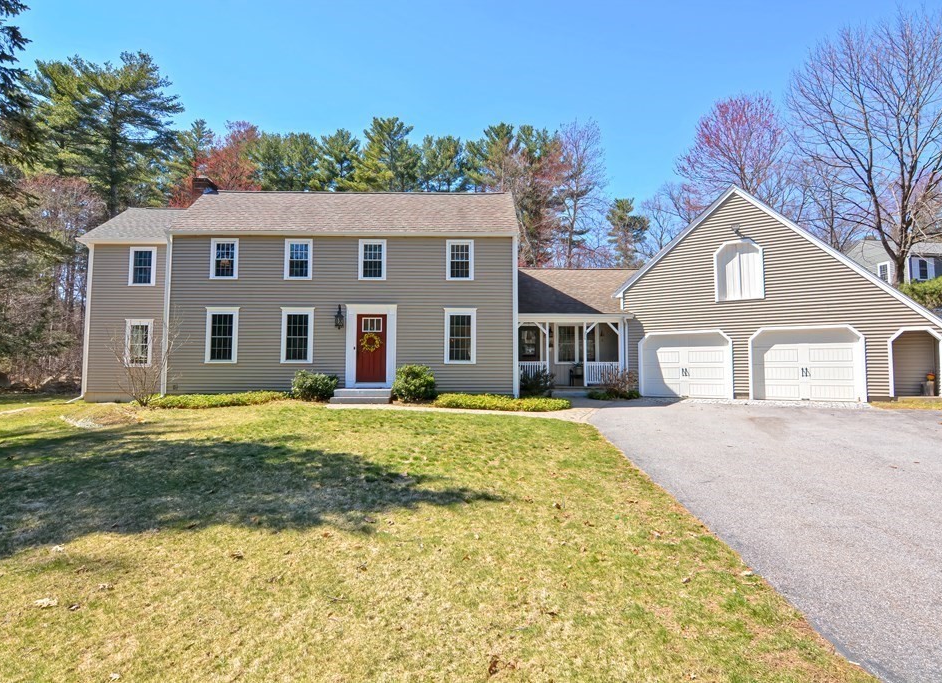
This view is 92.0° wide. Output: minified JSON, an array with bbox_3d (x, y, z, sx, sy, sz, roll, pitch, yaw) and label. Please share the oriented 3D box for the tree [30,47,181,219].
[{"bbox_3d":[-23.992,-8.221,29.547,9.300,21.960,9.300,0,-3,0],"label":"tree"}]

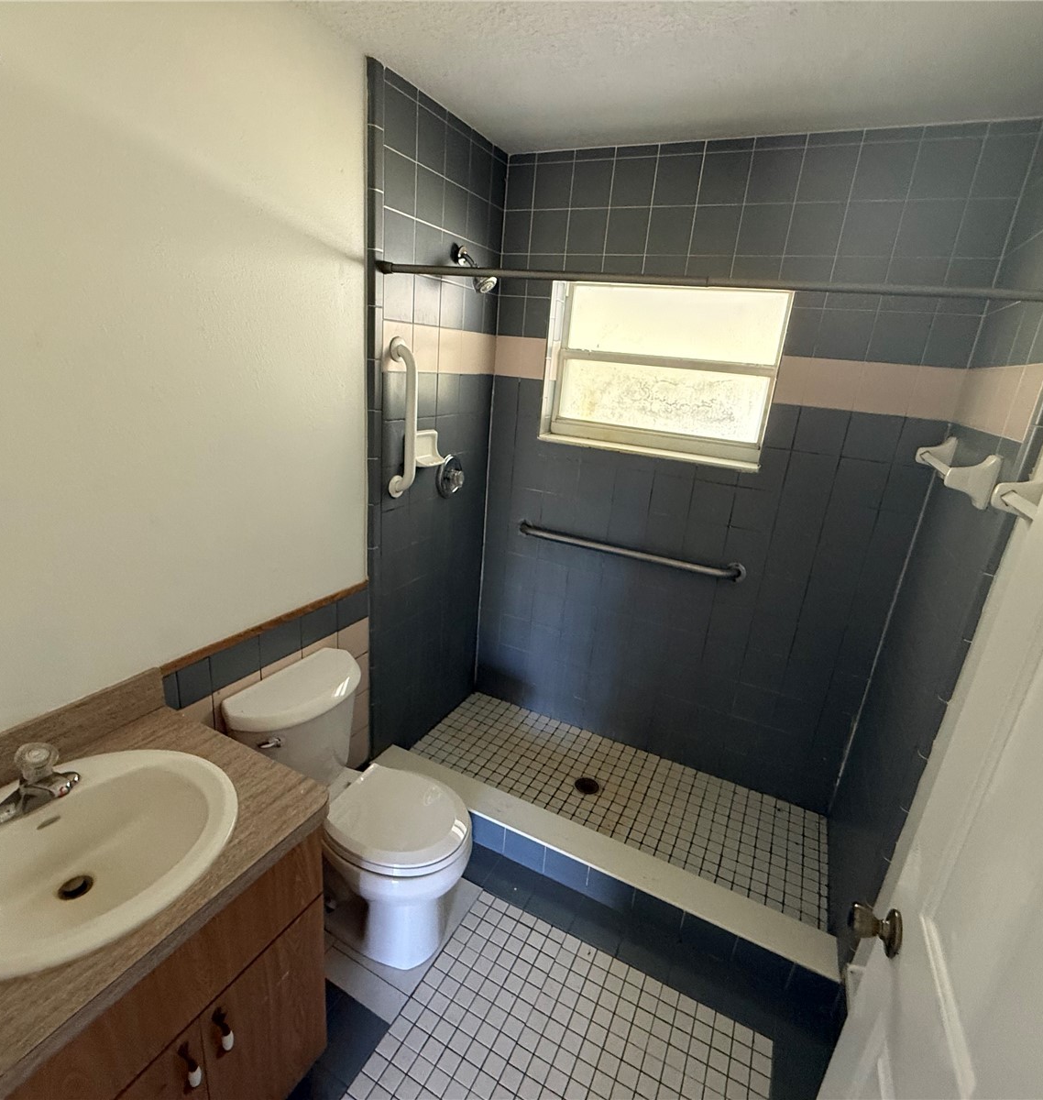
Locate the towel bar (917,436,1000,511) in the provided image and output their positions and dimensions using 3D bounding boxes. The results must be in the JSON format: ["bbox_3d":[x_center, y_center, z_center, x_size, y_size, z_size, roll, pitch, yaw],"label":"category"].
[{"bbox_3d":[1.119,-0.218,1.556,0.083,0.123,0.585,13,20,24],"label":"towel bar"}]

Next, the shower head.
[{"bbox_3d":[-0.153,-0.971,2.068,0.180,0.165,0.090,13,20,24],"label":"shower head"}]

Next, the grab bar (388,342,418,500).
[{"bbox_3d":[-0.387,-0.425,1.982,0.064,0.532,0.078,13,20,24],"label":"grab bar"}]

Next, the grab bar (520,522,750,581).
[{"bbox_3d":[0.403,0.001,2.397,0.959,0.074,0.066,13,20,24],"label":"grab bar"}]

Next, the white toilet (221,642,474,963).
[{"bbox_3d":[-0.454,0.780,1.716,0.640,0.765,0.440,12,19,21],"label":"white toilet"}]

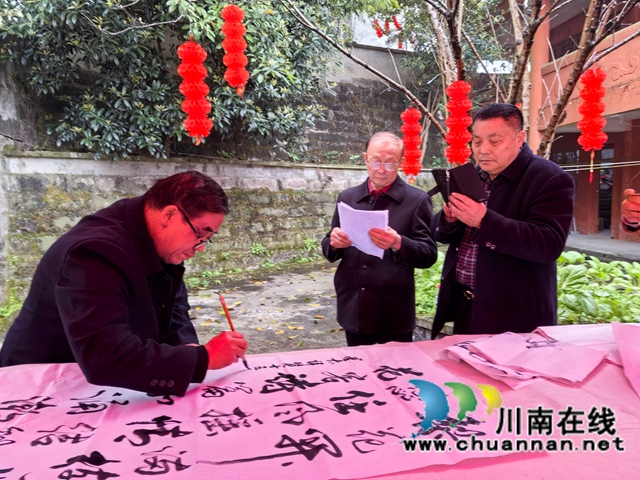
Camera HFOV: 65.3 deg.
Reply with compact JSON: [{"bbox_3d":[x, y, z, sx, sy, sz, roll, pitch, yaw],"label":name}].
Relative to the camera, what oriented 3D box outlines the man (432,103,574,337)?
[{"bbox_3d":[0.685,0.330,1.920,0.500,1.670,0.580,-4,7,-38],"label":"man"}]

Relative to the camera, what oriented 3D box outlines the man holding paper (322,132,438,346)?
[{"bbox_3d":[0.280,0.330,2.380,0.570,1.660,0.450,2,6,22],"label":"man holding paper"}]

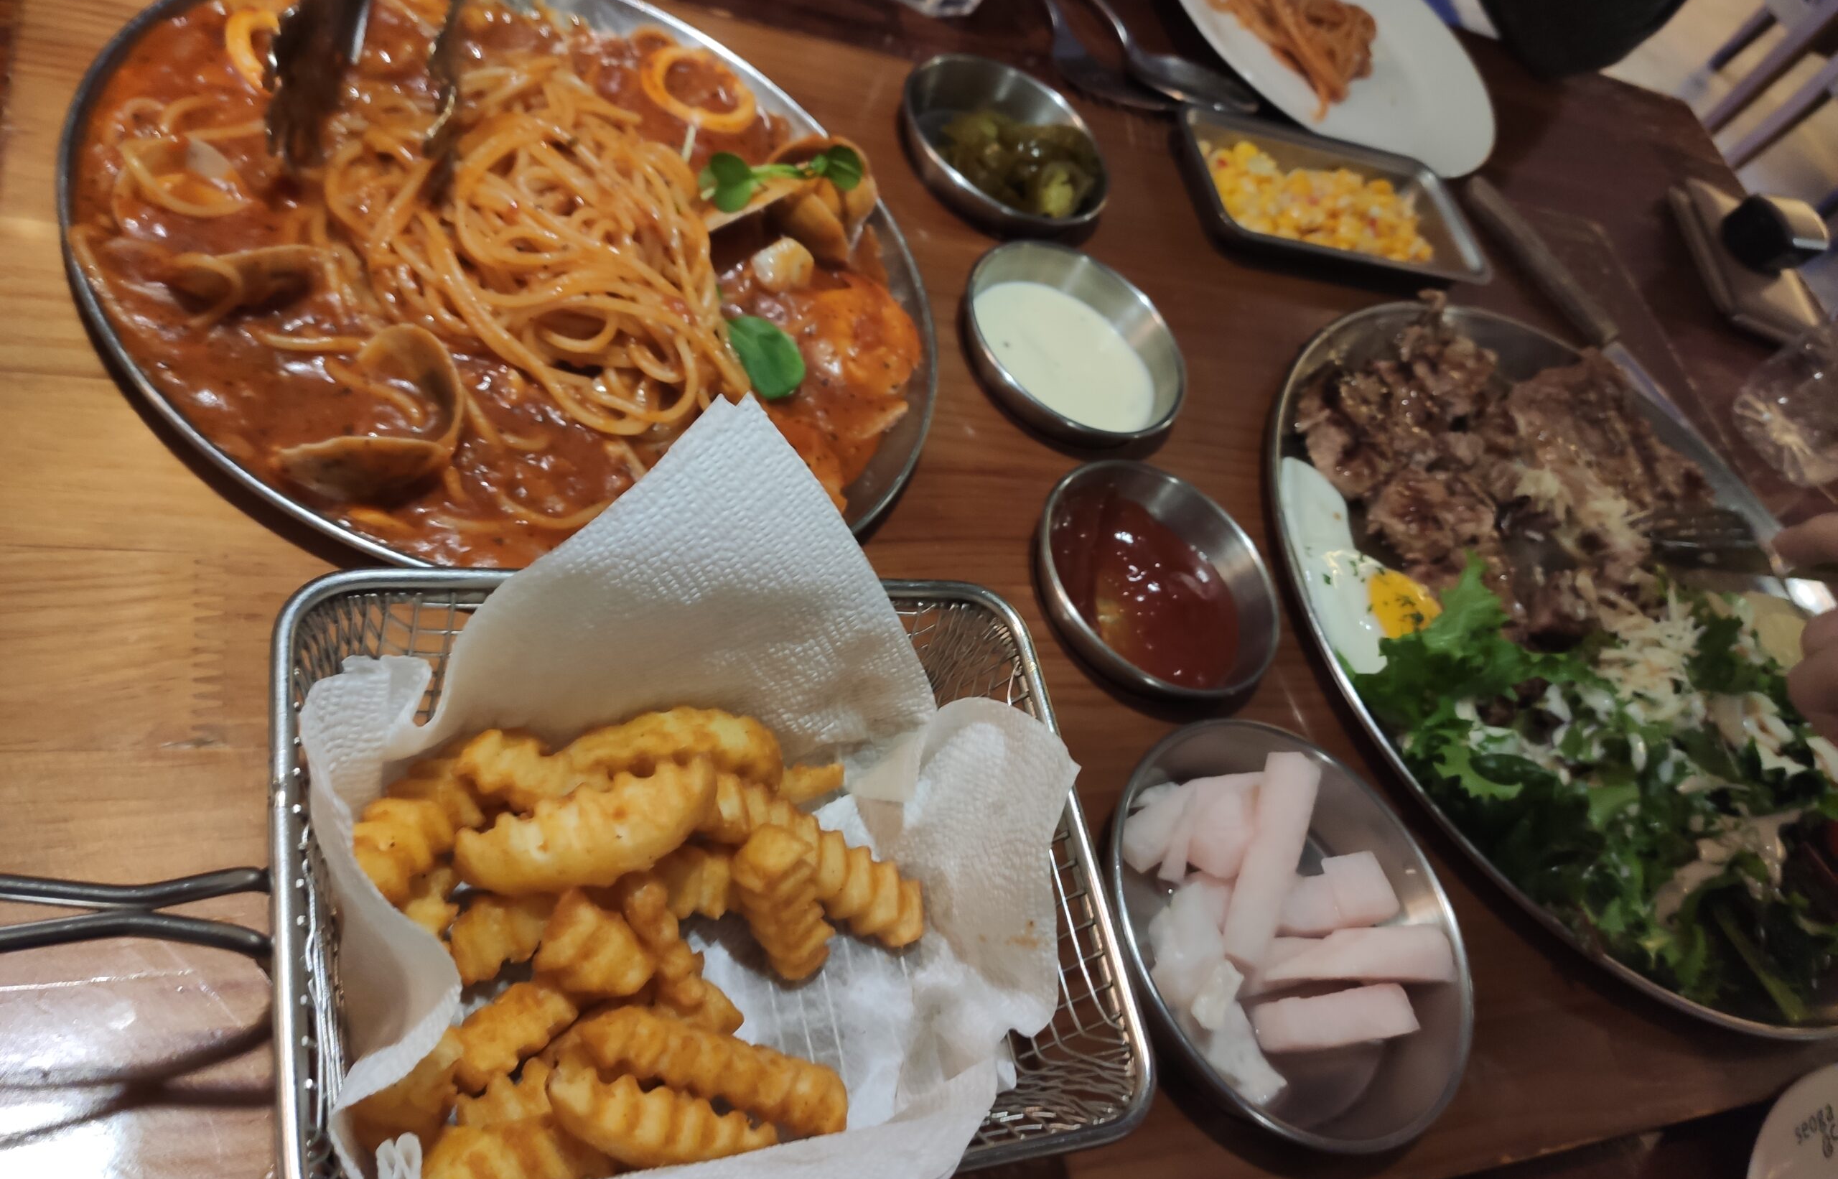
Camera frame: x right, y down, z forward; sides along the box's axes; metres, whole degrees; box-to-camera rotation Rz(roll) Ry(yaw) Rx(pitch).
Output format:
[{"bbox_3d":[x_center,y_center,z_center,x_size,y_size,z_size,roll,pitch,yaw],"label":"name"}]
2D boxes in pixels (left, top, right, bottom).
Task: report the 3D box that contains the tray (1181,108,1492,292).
[{"bbox_3d":[0.185,-0.170,0.627,0.161,0.023,0.081,3,58,-27],"label":"tray"}]

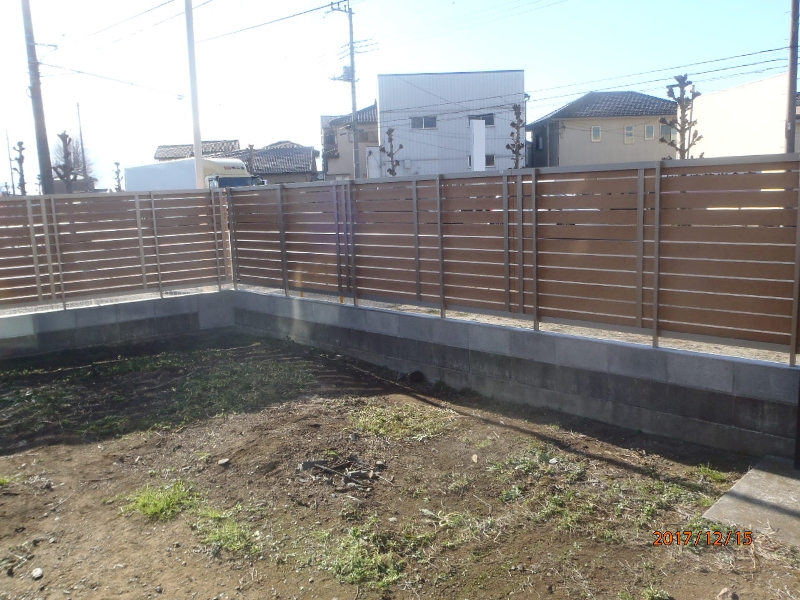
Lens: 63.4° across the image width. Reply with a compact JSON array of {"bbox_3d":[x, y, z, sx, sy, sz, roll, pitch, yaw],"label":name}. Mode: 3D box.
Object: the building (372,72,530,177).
[{"bbox_3d":[3.252,-10.897,45.866,9.400,8.616,7.500,-3,9,-3],"label":"building"}]

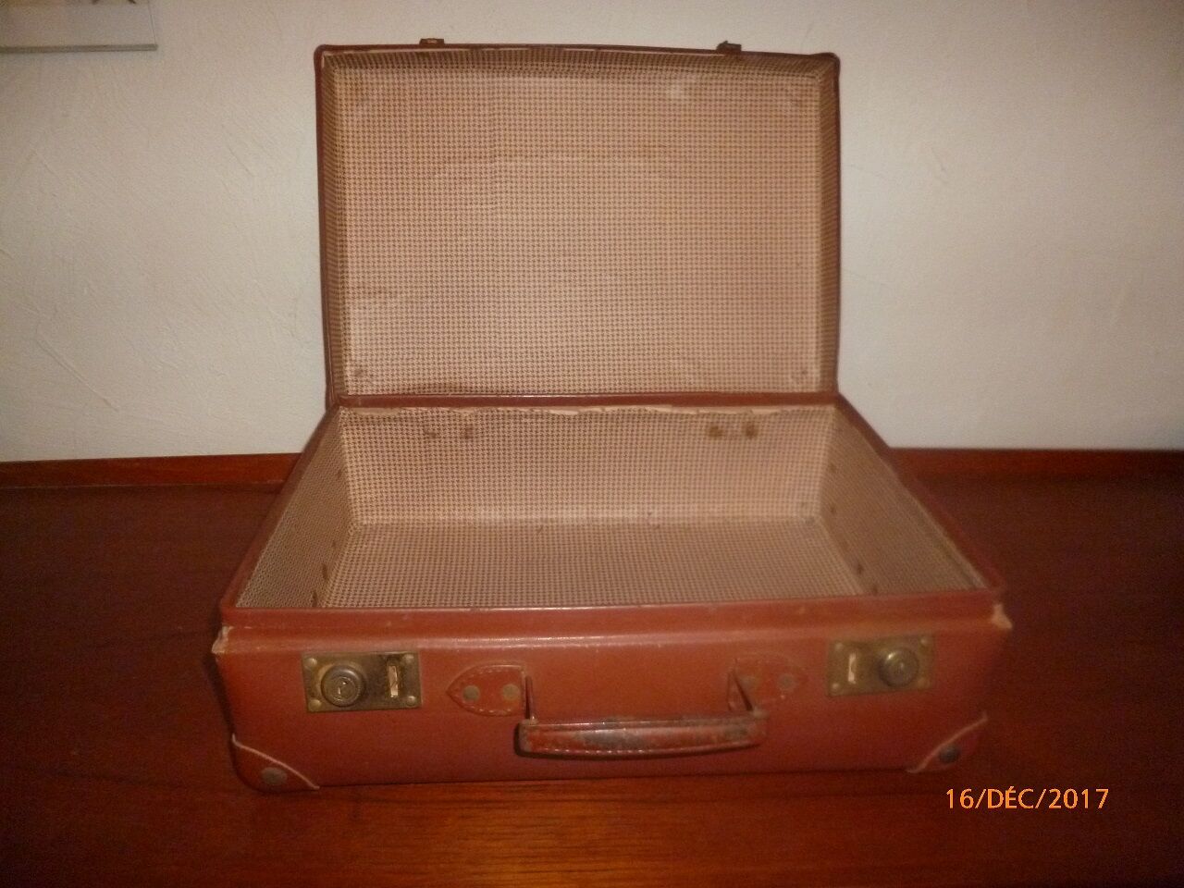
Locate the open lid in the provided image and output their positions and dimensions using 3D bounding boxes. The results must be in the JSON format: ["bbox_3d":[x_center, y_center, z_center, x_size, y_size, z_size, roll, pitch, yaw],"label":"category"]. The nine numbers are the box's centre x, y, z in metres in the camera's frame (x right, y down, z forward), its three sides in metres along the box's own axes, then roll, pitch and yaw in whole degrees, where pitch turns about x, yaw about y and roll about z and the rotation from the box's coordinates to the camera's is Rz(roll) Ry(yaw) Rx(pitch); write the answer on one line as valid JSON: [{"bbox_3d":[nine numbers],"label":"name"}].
[{"bbox_3d":[-0.004,-0.207,0.791,0.490,0.326,0.033,-1,2,-4],"label":"open lid"}]

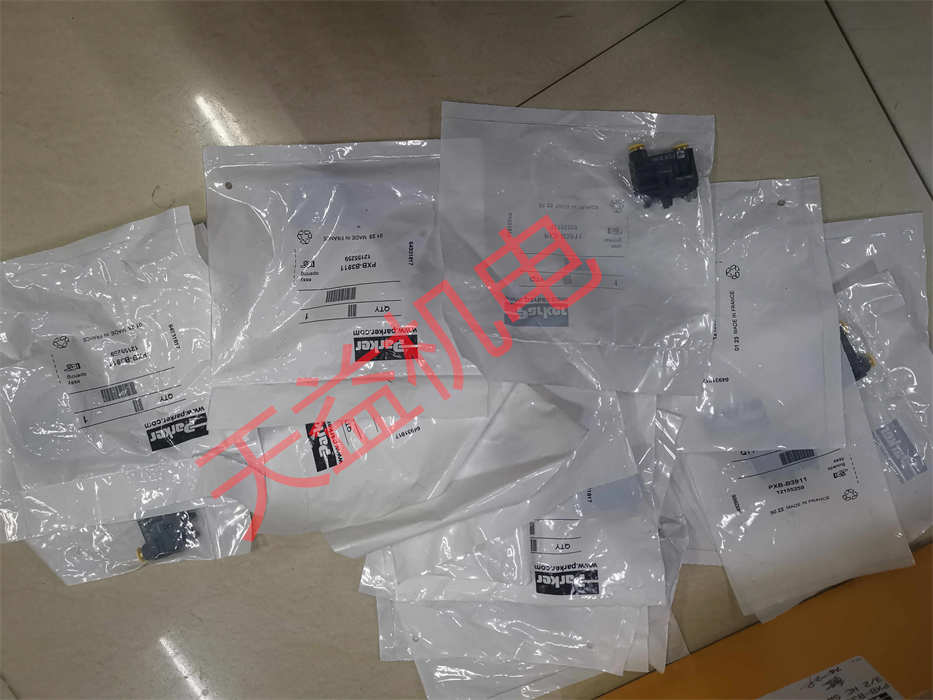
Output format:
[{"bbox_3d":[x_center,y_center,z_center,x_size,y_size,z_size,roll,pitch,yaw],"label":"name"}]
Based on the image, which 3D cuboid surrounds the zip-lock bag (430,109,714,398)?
[{"bbox_3d":[0.062,-0.056,0.388,0.153,0.020,0.159,2,95,0],"label":"zip-lock bag"}]

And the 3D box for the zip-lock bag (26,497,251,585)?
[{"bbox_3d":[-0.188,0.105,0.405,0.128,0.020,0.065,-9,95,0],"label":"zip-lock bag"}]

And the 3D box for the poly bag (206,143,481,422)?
[{"bbox_3d":[-0.068,-0.036,0.390,0.156,0.020,0.158,-1,95,0],"label":"poly bag"}]

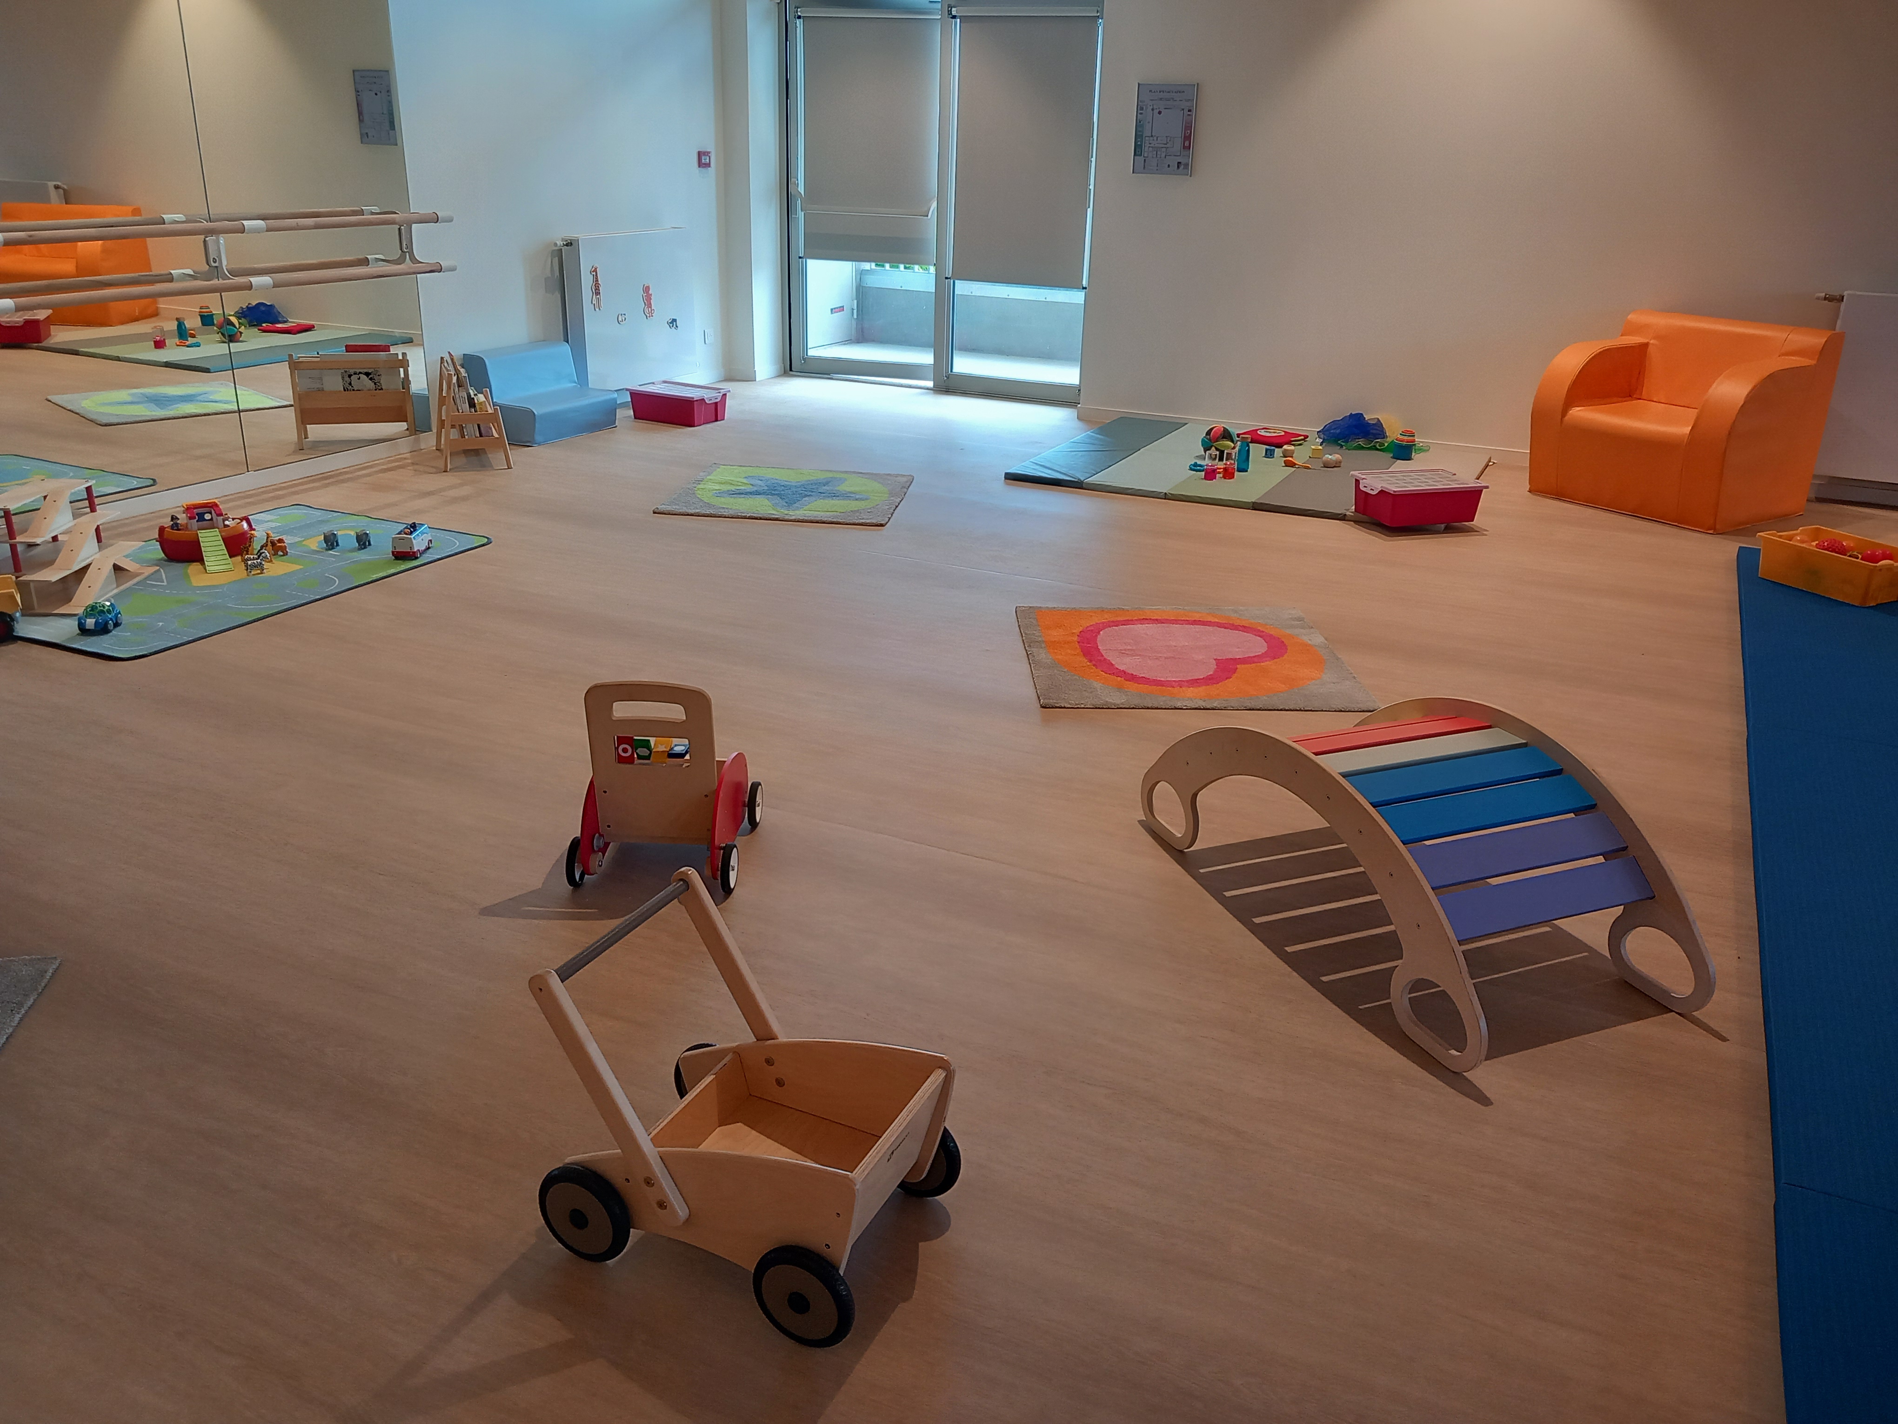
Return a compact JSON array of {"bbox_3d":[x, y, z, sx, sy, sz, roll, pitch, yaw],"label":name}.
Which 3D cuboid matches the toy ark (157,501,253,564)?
[{"bbox_3d":[-2.701,-0.654,5.368,0.315,0.188,0.155,-11,25,-29],"label":"toy ark"}]

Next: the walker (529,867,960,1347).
[{"bbox_3d":[-0.262,0.513,1.992,0.468,0.423,0.342,11,23,23],"label":"walker"}]

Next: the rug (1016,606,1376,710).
[{"bbox_3d":[0.689,-0.182,4.394,0.907,0.014,0.907,1,21,-3],"label":"rug"}]

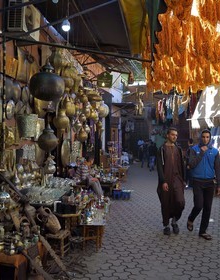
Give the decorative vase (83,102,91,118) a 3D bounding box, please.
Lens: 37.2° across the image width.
[{"bbox_3d":[-0.489,-0.614,6.800,0.162,0.323,0.162,0,-1,7],"label":"decorative vase"}]

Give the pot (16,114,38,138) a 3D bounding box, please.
[{"bbox_3d":[-1.339,-0.224,5.300,0.345,0.370,0.345,0,-1,0],"label":"pot"}]

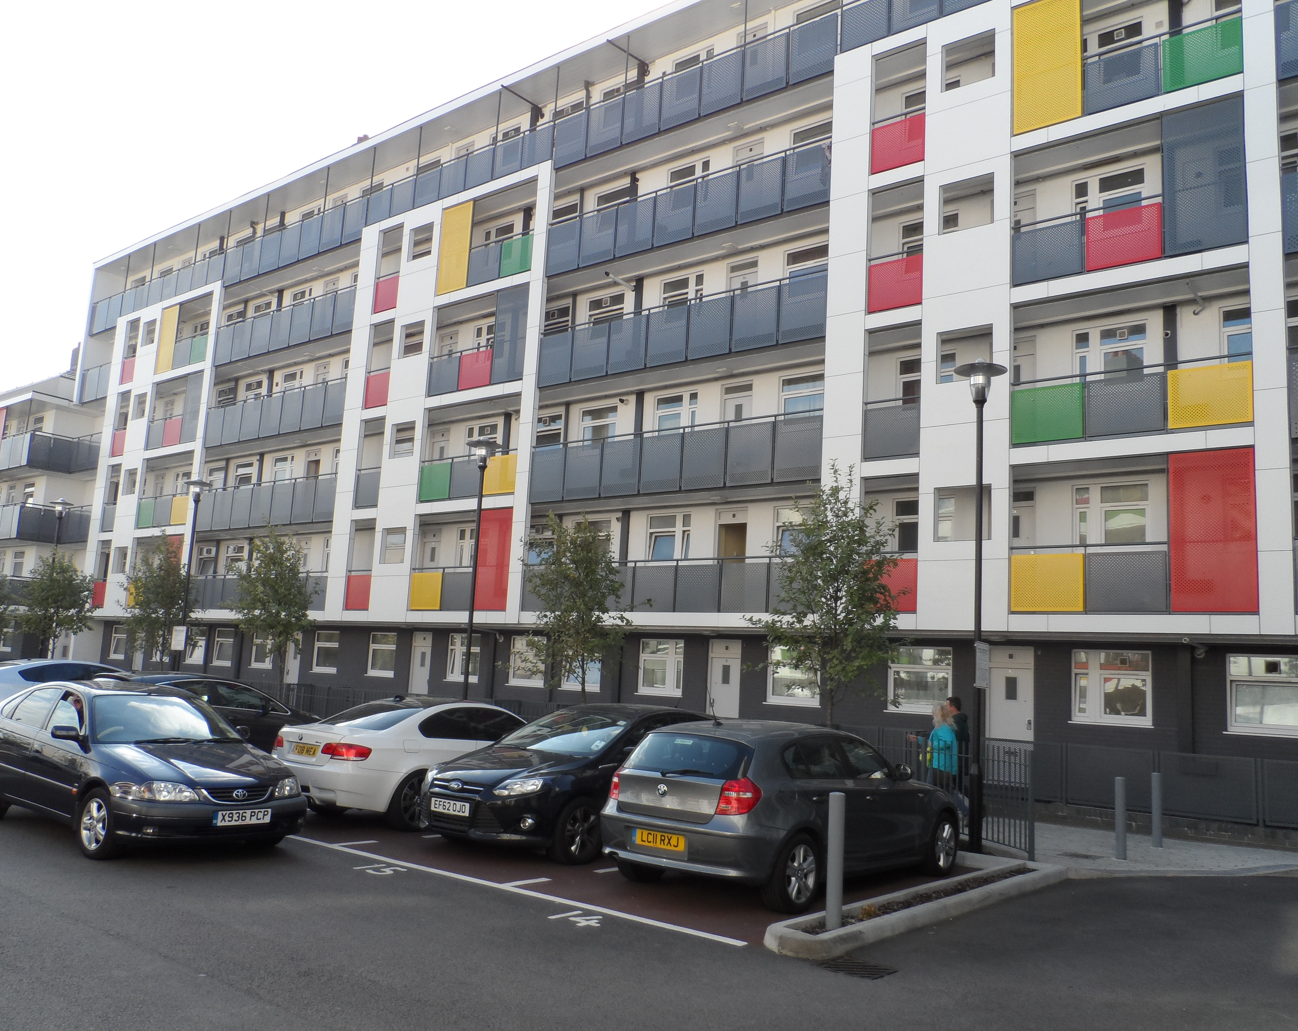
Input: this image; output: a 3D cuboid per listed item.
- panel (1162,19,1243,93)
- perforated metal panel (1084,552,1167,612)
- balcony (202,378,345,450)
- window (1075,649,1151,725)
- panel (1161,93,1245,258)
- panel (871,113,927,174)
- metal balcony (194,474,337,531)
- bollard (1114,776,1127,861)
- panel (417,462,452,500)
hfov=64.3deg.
[{"bbox_3d":[9.073,-7.532,16.946,1.159,0.956,0.050,-4,-11,38],"label":"panel"},{"bbox_3d":[7.678,1.076,16.622,1.194,0.959,0.050,-4,-11,38],"label":"perforated metal panel"},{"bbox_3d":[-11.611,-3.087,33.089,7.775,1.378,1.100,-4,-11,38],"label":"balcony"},{"bbox_3d":[7.778,2.885,17.379,1.264,1.212,0.100,-4,-11,38],"label":"window"},{"bbox_3d":[9.041,-5.506,16.825,1.202,2.472,0.050,-4,-11,38],"label":"panel"},{"bbox_3d":[4.820,-7.174,19.986,1.117,0.976,0.060,-4,-11,38],"label":"panel"},{"bbox_3d":[-12.383,-0.325,32.986,7.983,1.433,0.120,-4,-11,38],"label":"metal balcony"},{"bbox_3d":[5.328,3.413,11.656,0.117,0.911,0.117,-4,-11,38],"label":"bollard"},{"bbox_3d":[-5.584,-0.868,27.045,1.193,0.938,0.060,-4,-11,38],"label":"panel"}]

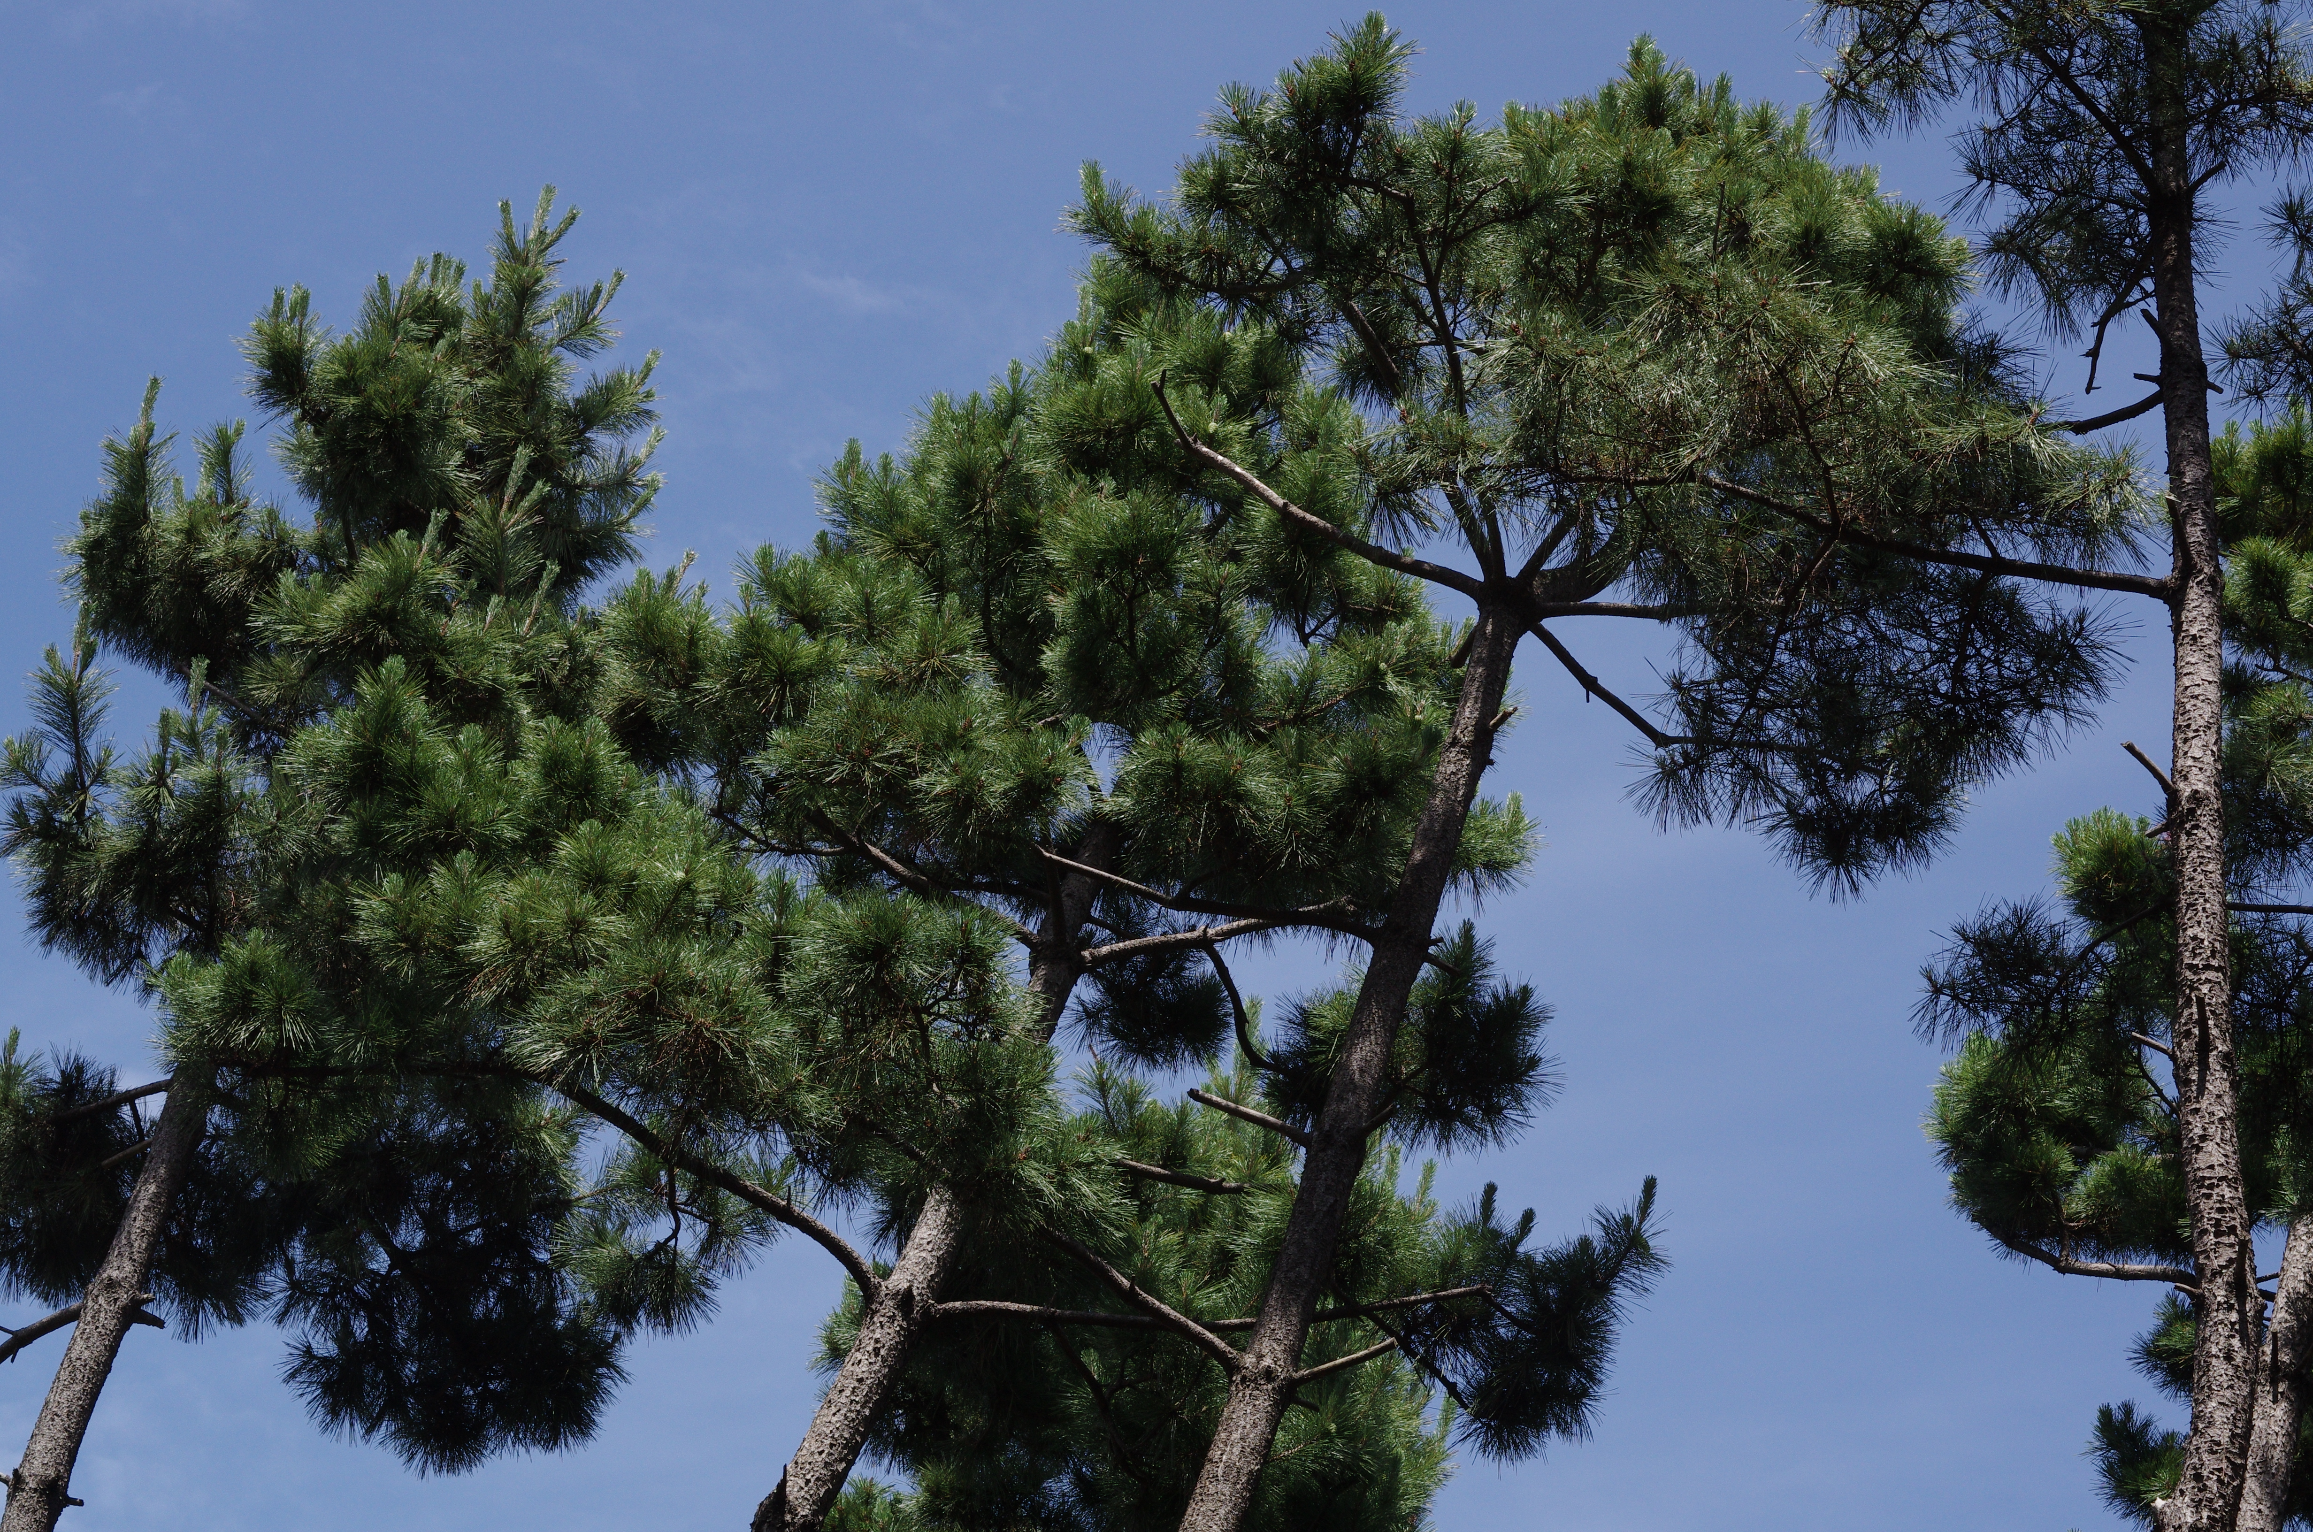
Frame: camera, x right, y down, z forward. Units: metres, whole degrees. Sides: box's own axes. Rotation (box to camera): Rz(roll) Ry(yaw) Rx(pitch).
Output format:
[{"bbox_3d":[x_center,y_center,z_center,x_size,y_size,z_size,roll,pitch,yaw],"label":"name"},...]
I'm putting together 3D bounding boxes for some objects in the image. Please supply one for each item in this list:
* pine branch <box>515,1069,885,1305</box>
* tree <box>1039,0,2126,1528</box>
[{"bbox_3d":[-1.140,1.050,12.000,0.920,0.450,0.500,2,-27,0],"label":"pine branch"},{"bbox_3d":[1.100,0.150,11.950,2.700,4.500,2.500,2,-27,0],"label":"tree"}]

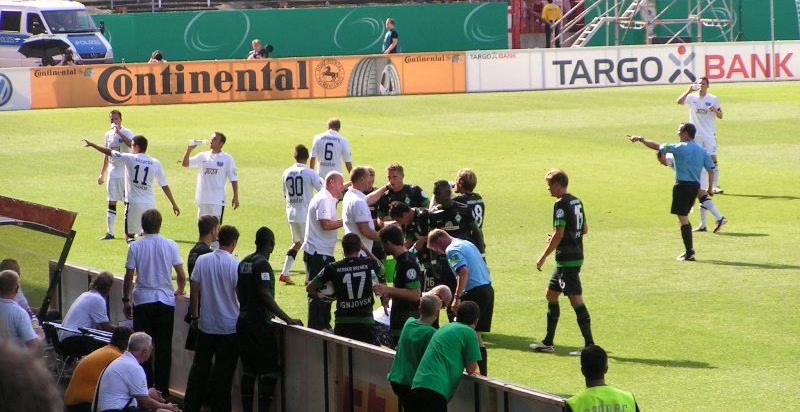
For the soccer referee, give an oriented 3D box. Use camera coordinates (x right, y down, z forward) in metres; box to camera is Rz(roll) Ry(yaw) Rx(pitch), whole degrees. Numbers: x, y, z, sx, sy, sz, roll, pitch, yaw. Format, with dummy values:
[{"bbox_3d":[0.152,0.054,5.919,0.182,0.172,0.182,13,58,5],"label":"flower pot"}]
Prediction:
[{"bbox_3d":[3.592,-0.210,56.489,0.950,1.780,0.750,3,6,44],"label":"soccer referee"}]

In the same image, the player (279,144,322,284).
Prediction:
[{"bbox_3d":[-1.248,0.089,54.087,0.600,1.760,0.550,0,5,20],"label":"player"}]

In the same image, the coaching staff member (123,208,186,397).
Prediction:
[{"bbox_3d":[-2.366,0.931,41.956,0.560,1.800,0.400,-1,4,12],"label":"coaching staff member"}]

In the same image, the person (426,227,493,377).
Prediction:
[{"bbox_3d":[0.579,1.013,42.115,0.680,1.600,0.550,-2,4,-9],"label":"person"}]

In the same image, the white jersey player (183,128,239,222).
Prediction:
[{"bbox_3d":[-2.486,-0.077,57.004,0.680,1.790,0.420,0,4,14],"label":"white jersey player"}]

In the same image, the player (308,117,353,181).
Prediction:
[{"bbox_3d":[-0.956,-0.304,59.751,0.570,1.800,0.380,-1,4,12],"label":"player"}]

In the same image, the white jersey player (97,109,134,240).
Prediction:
[{"bbox_3d":[-4.125,-0.475,63.111,0.540,1.840,0.420,0,4,18],"label":"white jersey player"}]

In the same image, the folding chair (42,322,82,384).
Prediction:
[{"bbox_3d":[-3.206,1.472,42.640,0.620,0.780,0.620,-3,4,-18],"label":"folding chair"}]

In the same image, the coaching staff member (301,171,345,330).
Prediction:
[{"bbox_3d":[-0.853,0.508,47.831,0.400,1.780,0.500,-3,4,-20],"label":"coaching staff member"}]

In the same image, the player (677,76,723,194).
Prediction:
[{"bbox_3d":[4.705,-1.116,68.042,0.720,1.830,0.480,-1,4,0],"label":"player"}]

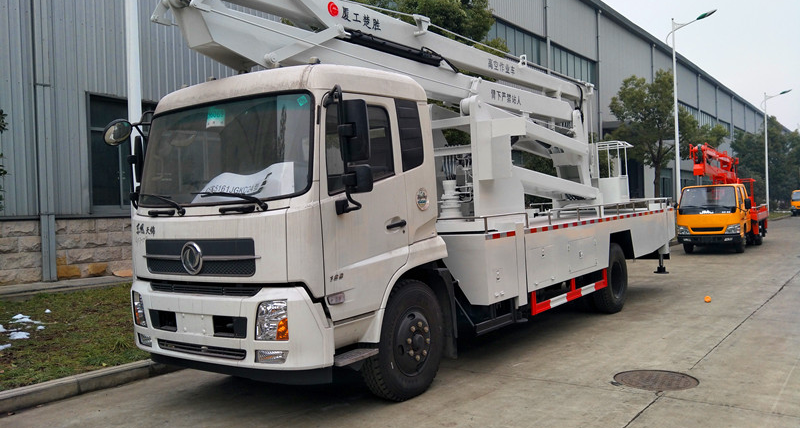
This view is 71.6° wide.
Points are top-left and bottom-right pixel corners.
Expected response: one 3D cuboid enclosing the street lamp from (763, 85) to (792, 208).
[{"bbox_3d":[26.474,-4.073,38.768,1.800,9.092,0.300,-2,0,41],"label":"street lamp"}]

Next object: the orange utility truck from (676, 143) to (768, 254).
[{"bbox_3d":[11.067,-0.579,18.991,1.950,3.460,5.850,-2,0,40],"label":"orange utility truck"}]

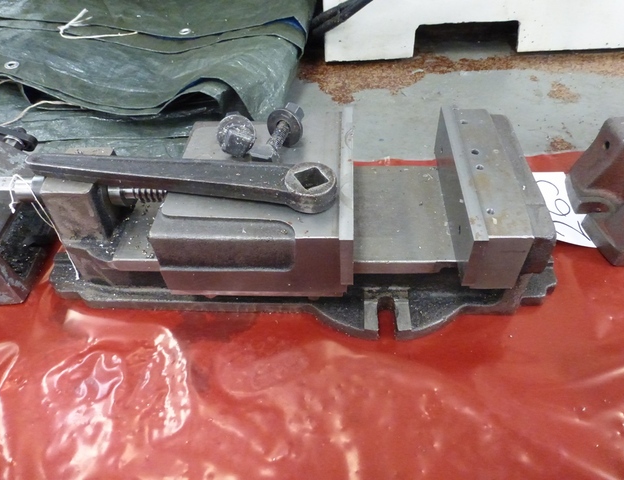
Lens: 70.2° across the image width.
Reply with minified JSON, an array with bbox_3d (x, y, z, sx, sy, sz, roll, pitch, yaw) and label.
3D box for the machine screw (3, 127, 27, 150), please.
[{"bbox_3d":[-0.328,-0.110,0.489,0.025,0.025,0.035,4,63,2],"label":"machine screw"}]

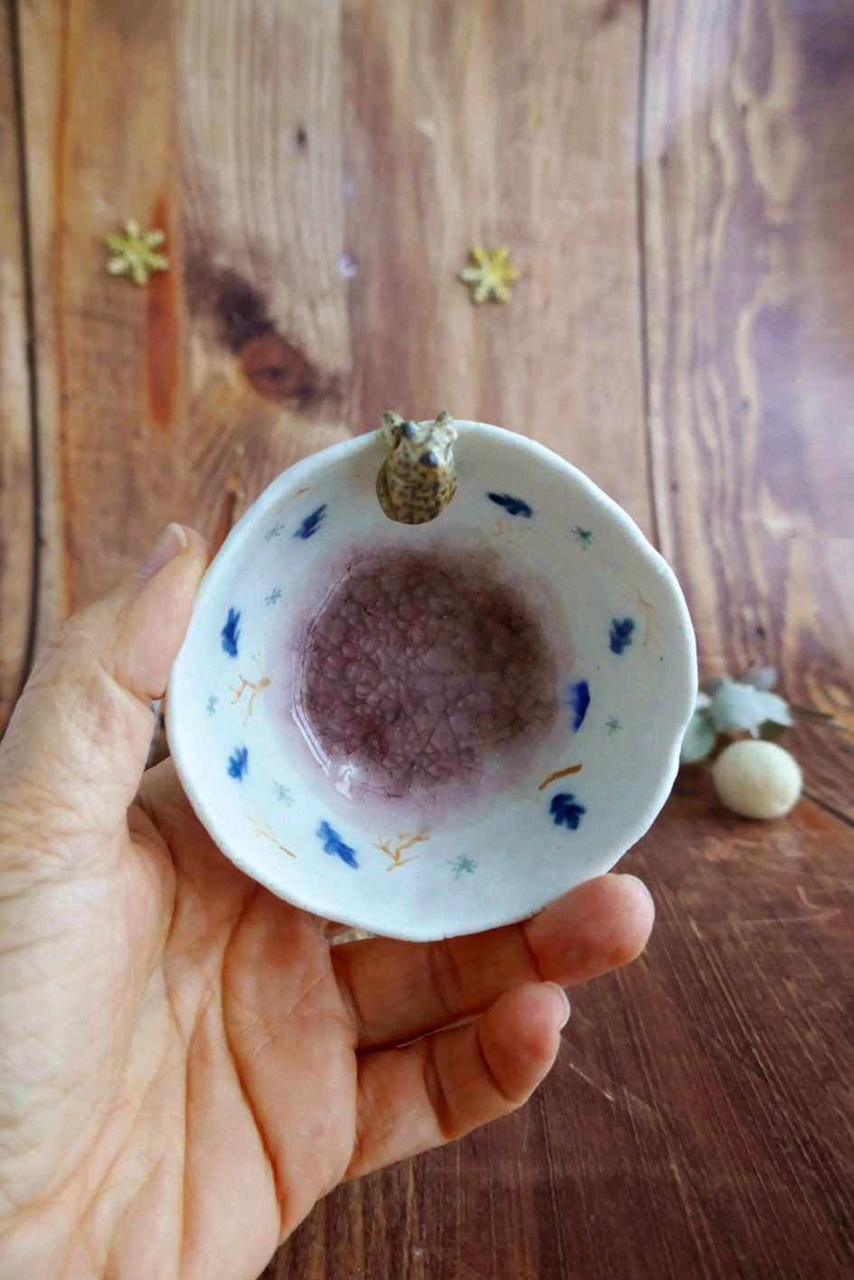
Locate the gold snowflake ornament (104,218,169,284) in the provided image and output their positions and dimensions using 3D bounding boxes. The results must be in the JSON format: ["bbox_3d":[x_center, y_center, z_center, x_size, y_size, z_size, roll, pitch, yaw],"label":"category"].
[{"bbox_3d":[-0.178,-0.238,0.545,0.038,0.039,0.005,0,5,0],"label":"gold snowflake ornament"}]

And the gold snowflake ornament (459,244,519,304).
[{"bbox_3d":[0.038,-0.224,0.545,0.037,0.037,0.005,0,5,0],"label":"gold snowflake ornament"}]

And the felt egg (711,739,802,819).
[{"bbox_3d":[0.160,0.067,0.430,0.045,0.040,0.043,0,13,0],"label":"felt egg"}]

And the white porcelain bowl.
[{"bbox_3d":[0.001,0.008,0.174,0.091,0.090,0.041,0,-1,-2],"label":"white porcelain bowl"}]

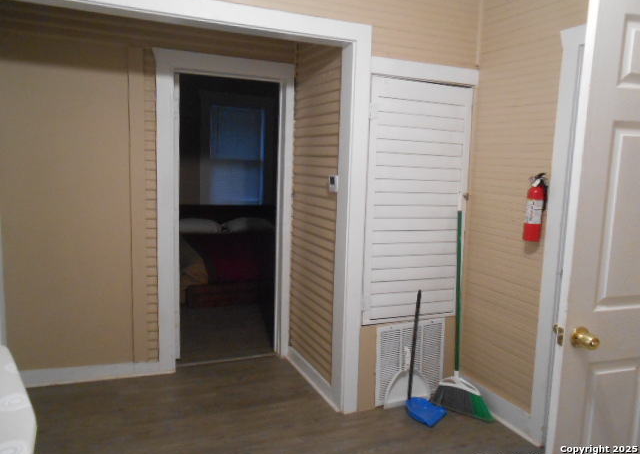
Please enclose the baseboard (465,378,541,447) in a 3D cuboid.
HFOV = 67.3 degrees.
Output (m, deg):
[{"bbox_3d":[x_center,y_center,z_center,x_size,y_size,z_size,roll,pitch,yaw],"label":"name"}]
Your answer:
[{"bbox_3d":[1.051,1.058,2.822,0.022,0.134,0.645,-1,7,-23],"label":"baseboard"}]

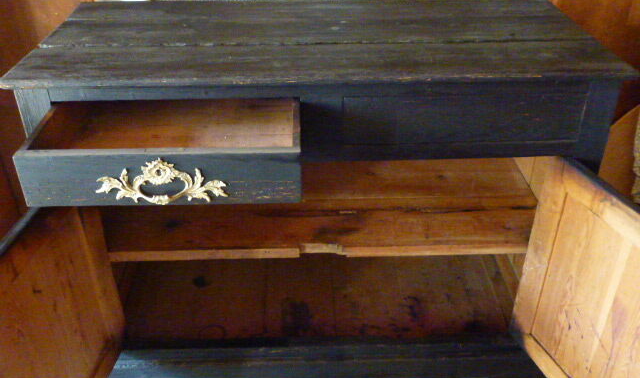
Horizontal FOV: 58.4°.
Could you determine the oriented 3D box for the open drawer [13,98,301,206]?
[{"bbox_3d":[-0.282,-0.131,1.166,0.486,0.105,0.413,-1,34,-1],"label":"open drawer"}]

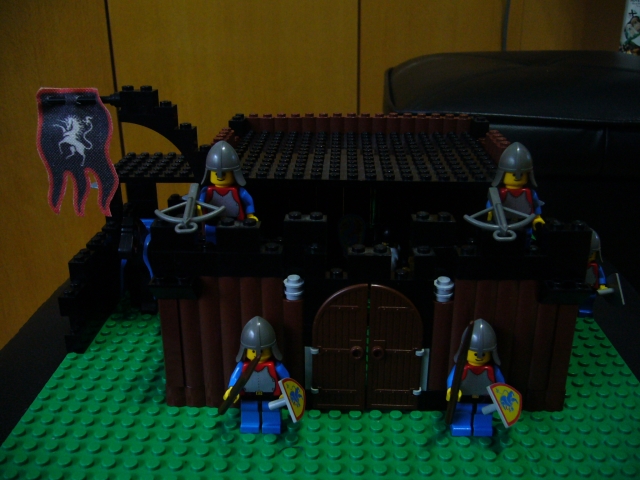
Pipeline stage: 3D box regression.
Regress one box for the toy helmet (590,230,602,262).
[{"bbox_3d":[0.133,0.003,0.322,0.017,0.018,0.016,1,20,1],"label":"toy helmet"}]

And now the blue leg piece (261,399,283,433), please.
[{"bbox_3d":[-0.018,0.065,0.246,0.008,0.013,0.009,1,20,1],"label":"blue leg piece"}]

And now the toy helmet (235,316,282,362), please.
[{"bbox_3d":[-0.022,0.036,0.236,0.017,0.018,0.016,-4,21,-11],"label":"toy helmet"}]

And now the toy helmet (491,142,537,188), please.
[{"bbox_3d":[0.073,-0.028,0.243,0.017,0.018,0.016,1,20,1],"label":"toy helmet"}]

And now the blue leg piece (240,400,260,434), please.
[{"bbox_3d":[-0.026,0.065,0.246,0.008,0.013,0.009,1,20,1],"label":"blue leg piece"}]

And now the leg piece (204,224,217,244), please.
[{"bbox_3d":[-0.041,0.001,0.256,0.008,0.013,0.009,1,20,1],"label":"leg piece"}]

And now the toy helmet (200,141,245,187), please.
[{"bbox_3d":[-0.037,-0.029,0.246,0.017,0.018,0.016,1,20,1],"label":"toy helmet"}]

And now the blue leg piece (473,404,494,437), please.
[{"bbox_3d":[0.061,0.066,0.244,0.008,0.013,0.009,1,20,1],"label":"blue leg piece"}]

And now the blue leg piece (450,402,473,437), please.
[{"bbox_3d":[0.053,0.066,0.245,0.008,0.013,0.009,1,20,1],"label":"blue leg piece"}]

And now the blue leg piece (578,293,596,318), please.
[{"bbox_3d":[0.136,0.032,0.332,0.008,0.013,0.009,1,20,1],"label":"blue leg piece"}]

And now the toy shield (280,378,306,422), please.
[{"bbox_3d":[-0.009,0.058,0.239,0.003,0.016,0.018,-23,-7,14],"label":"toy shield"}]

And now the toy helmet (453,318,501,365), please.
[{"bbox_3d":[0.057,0.037,0.234,0.017,0.018,0.016,1,20,1],"label":"toy helmet"}]

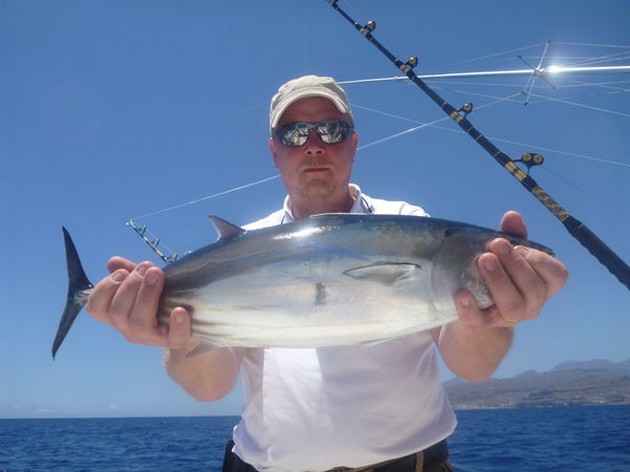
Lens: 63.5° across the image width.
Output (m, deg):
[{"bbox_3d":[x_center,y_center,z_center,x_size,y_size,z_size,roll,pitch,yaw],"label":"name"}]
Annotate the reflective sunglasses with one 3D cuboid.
[{"bbox_3d":[-0.003,-0.197,1.010,0.150,0.047,0.125,-4,3,0],"label":"reflective sunglasses"}]

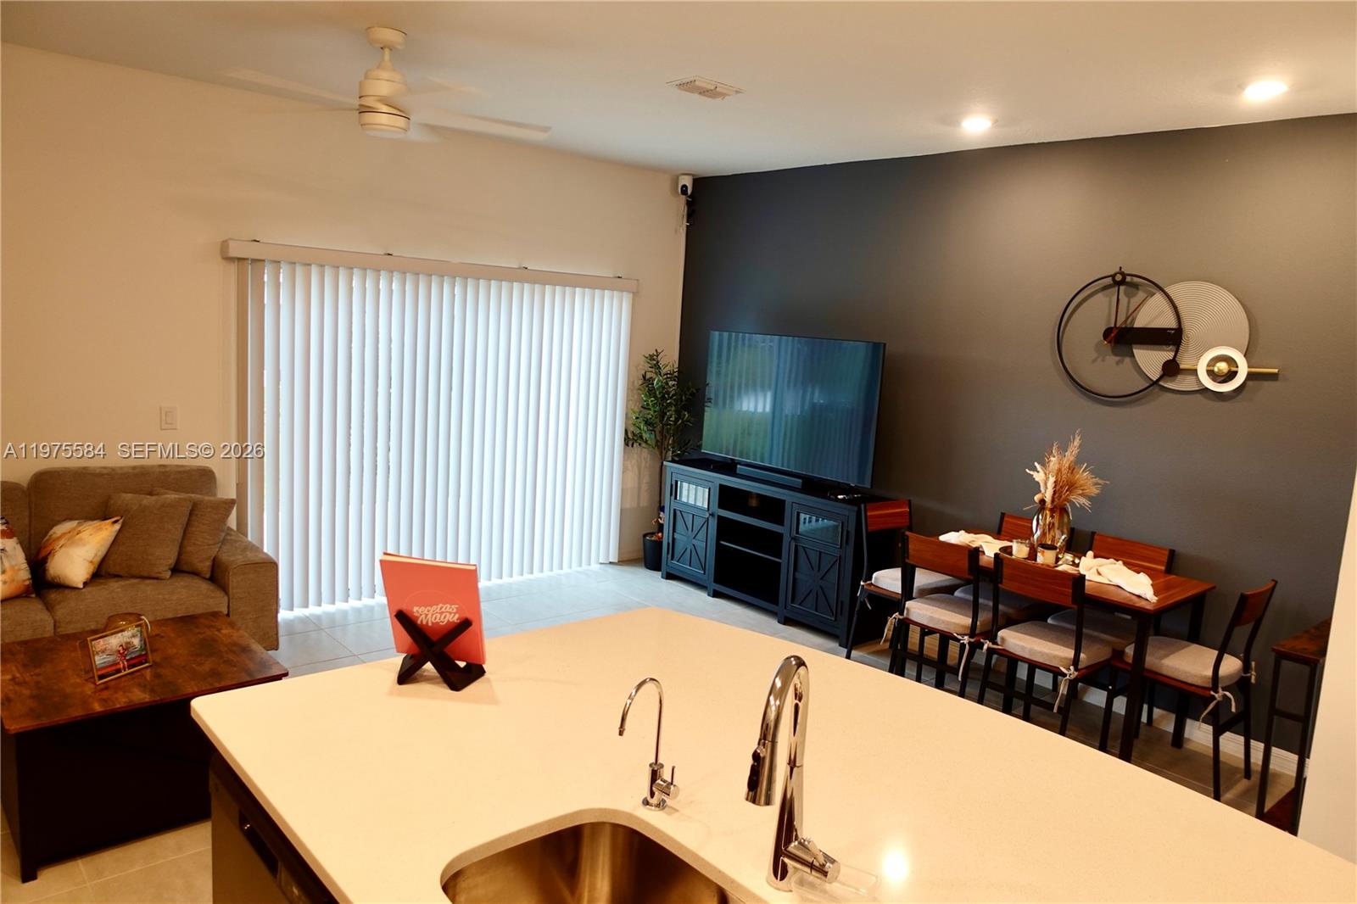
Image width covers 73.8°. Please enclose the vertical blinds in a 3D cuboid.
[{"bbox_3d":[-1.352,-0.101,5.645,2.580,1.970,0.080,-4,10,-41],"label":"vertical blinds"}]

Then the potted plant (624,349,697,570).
[{"bbox_3d":[-0.085,0.060,6.423,0.550,1.561,0.520,4,8,0],"label":"potted plant"}]

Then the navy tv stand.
[{"bbox_3d":[0.582,0.594,5.840,0.410,0.818,1.665,-4,10,-41],"label":"navy tv stand"}]

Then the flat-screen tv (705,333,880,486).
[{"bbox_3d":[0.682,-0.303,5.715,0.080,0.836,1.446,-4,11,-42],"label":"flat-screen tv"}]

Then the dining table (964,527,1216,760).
[{"bbox_3d":[1.708,0.907,4.287,0.690,0.750,1.215,-4,10,-41],"label":"dining table"}]

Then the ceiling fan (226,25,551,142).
[{"bbox_3d":[-1.092,-1.401,3.462,1.280,0.382,1.280,-3,11,-40],"label":"ceiling fan"}]

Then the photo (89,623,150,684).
[{"bbox_3d":[-1.902,0.679,3.061,0.050,0.155,0.196,-7,4,23],"label":"photo"}]

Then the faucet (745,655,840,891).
[{"bbox_3d":[0.173,0.489,1.289,0.120,0.400,0.240,6,8,21],"label":"faucet"}]

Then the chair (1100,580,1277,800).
[{"bbox_3d":[2.154,0.938,3.831,0.430,0.865,0.500,-4,10,-41],"label":"chair"}]

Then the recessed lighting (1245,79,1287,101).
[{"bbox_3d":[2.221,-1.369,3.418,0.160,0.030,0.160,-3,11,-40],"label":"recessed lighting"}]

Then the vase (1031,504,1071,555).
[{"bbox_3d":[1.819,0.380,4.426,0.185,0.245,0.185,-4,10,-41],"label":"vase"}]

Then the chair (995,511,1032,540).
[{"bbox_3d":[1.650,0.802,4.606,0.500,0.865,0.420,-4,10,-41],"label":"chair"}]

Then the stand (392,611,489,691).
[{"bbox_3d":[-0.562,0.452,2.112,0.180,0.165,0.130,5,8,5],"label":"stand"}]

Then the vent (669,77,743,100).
[{"bbox_3d":[0.128,-1.643,4.115,0.320,0.027,0.200,-4,10,-41],"label":"vent"}]

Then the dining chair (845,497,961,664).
[{"bbox_3d":[1.235,0.737,4.812,0.401,0.872,0.487,-2,10,-33],"label":"dining chair"}]

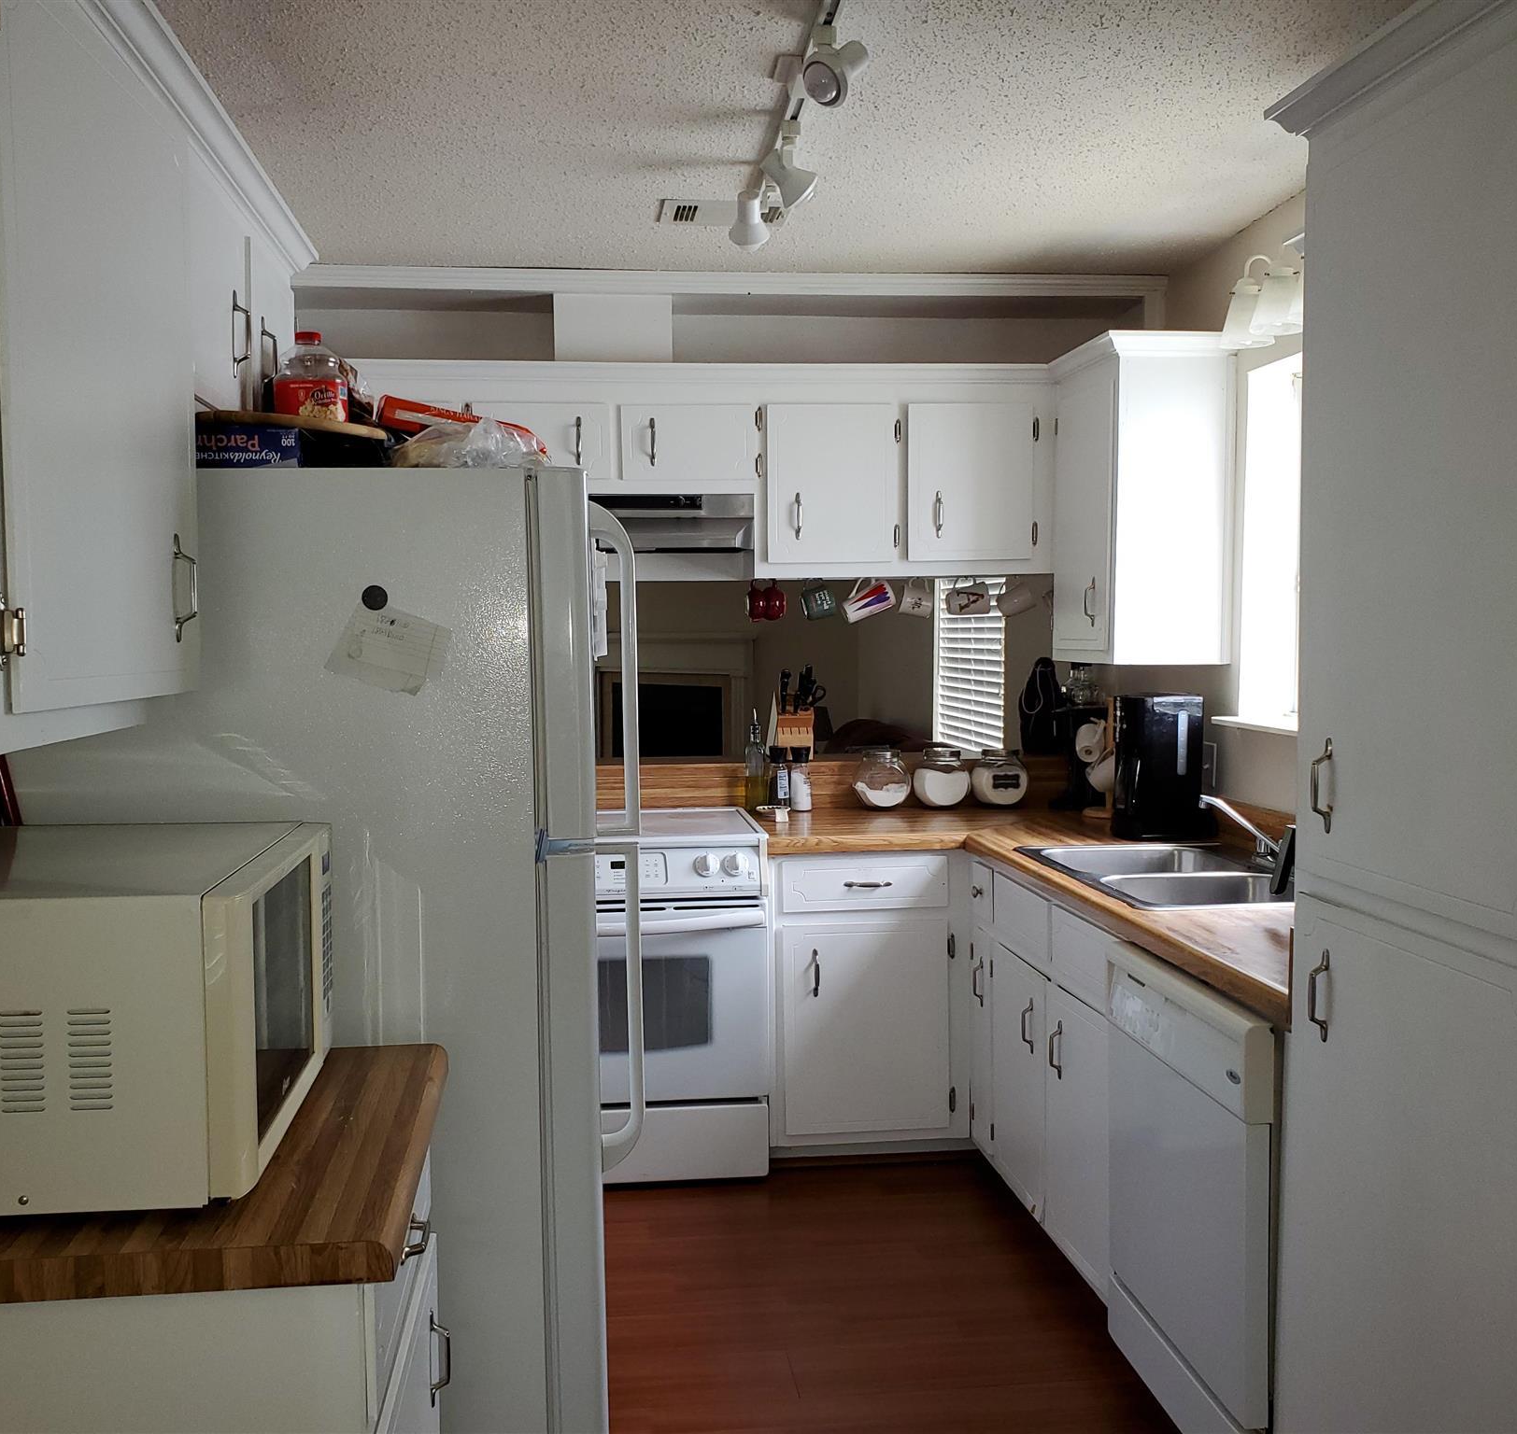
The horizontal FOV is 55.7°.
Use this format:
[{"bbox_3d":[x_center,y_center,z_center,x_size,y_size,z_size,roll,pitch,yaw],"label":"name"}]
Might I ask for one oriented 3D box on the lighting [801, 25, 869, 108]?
[{"bbox_3d":[0.109,-1.028,2.288,0.130,0.150,0.105,-4,5,-45],"label":"lighting"}]

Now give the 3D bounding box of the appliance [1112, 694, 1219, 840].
[{"bbox_3d":[1.047,0.124,3.725,0.235,0.352,0.190,-2,4,-16],"label":"appliance"}]

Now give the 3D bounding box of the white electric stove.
[{"bbox_3d":[-0.379,0.756,3.983,0.758,0.928,0.640,-1,4,-8],"label":"white electric stove"}]

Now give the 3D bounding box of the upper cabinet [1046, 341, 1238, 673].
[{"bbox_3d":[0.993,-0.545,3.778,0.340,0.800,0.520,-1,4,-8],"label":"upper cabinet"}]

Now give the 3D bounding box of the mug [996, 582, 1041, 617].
[{"bbox_3d":[0.724,-0.337,4.048,0.098,0.113,0.085,-26,0,0],"label":"mug"}]

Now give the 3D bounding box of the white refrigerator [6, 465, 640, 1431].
[{"bbox_3d":[-0.610,0.491,2.291,0.805,1.673,0.765,-1,4,-8],"label":"white refrigerator"}]

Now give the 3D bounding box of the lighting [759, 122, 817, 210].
[{"bbox_3d":[0.062,-1.044,2.734,0.127,0.160,0.090,-1,4,-9],"label":"lighting"}]

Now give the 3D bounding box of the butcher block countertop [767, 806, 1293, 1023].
[{"bbox_3d":[0.677,0.362,3.251,1.147,0.050,2.310,-1,4,-8],"label":"butcher block countertop"}]

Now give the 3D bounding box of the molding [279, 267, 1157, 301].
[{"bbox_3d":[-0.062,-1.178,3.892,2.420,0.068,0.060,-1,4,-8],"label":"molding"}]

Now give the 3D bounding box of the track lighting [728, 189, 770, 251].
[{"bbox_3d":[-0.013,-1.083,3.131,0.098,0.138,0.120,-1,4,-8],"label":"track lighting"}]

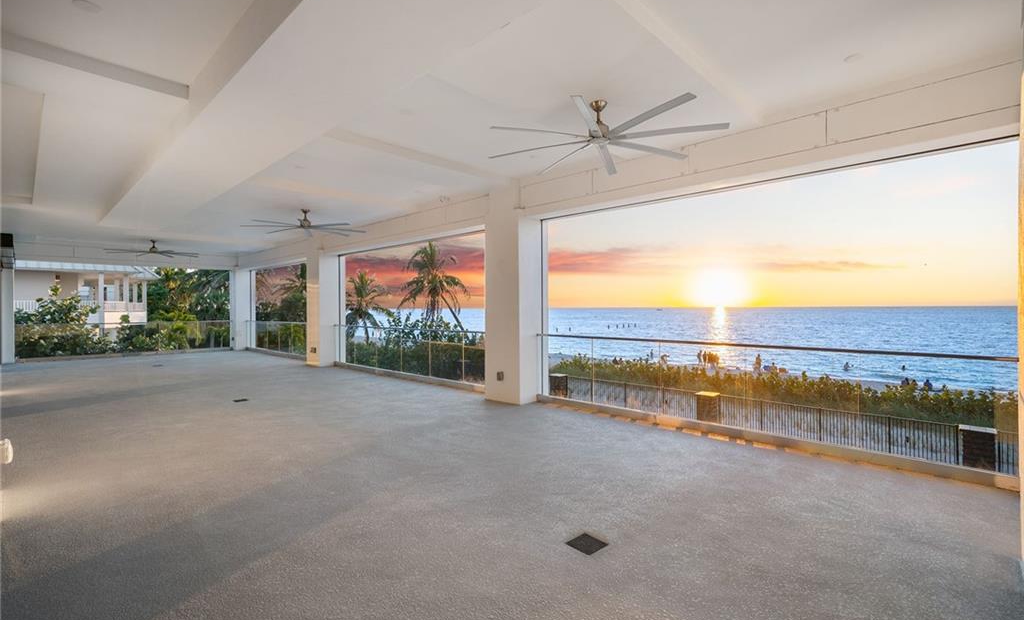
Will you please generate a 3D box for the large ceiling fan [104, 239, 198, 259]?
[{"bbox_3d":[-10.096,-1.722,12.859,2.131,0.426,2.131,0,0,43],"label":"large ceiling fan"}]

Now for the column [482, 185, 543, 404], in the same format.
[{"bbox_3d":[0.068,-0.281,7.620,0.699,3.542,0.654,0,0,43],"label":"column"}]

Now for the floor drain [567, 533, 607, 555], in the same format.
[{"bbox_3d":[0.485,1.507,2.929,0.192,0.020,0.193,0,0,43],"label":"floor drain"}]

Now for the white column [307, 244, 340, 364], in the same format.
[{"bbox_3d":[-5.066,-0.188,12.288,0.684,3.344,0.608,0,0,43],"label":"white column"}]

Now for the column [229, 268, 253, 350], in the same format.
[{"bbox_3d":[-10.072,-0.058,16.961,0.669,3.070,0.623,0,0,43],"label":"column"}]

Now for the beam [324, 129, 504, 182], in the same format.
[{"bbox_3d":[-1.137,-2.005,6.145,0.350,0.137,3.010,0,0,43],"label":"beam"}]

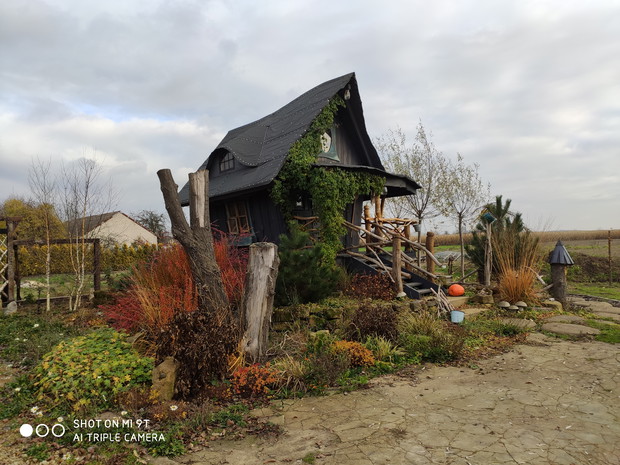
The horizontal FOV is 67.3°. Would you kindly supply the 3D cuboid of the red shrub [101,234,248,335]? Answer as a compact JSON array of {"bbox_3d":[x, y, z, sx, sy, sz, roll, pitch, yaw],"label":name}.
[{"bbox_3d":[-2.299,0.899,7.900,2.500,1.650,1.800,-1,-1,0],"label":"red shrub"}]

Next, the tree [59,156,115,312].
[{"bbox_3d":[-4.895,0.044,10.200,1.120,3.380,1.050,-1,-1,0],"label":"tree"}]

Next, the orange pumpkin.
[{"bbox_3d":[3.429,1.358,10.900,0.370,0.270,0.370,-1,-1,0],"label":"orange pumpkin"}]

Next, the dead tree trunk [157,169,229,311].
[{"bbox_3d":[-1.612,0.349,6.500,1.050,2.400,0.600,-1,-1,0],"label":"dead tree trunk"}]

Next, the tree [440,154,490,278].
[{"bbox_3d":[5.308,-0.515,16.000,1.750,4.300,1.750,-1,-1,0],"label":"tree"}]

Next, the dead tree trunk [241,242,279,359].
[{"bbox_3d":[-0.634,0.879,5.850,0.430,1.480,0.400,-1,-1,0],"label":"dead tree trunk"}]

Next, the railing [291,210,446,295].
[{"bbox_3d":[1.320,0.420,9.950,3.050,1.650,1.600,-1,-1,-33],"label":"railing"}]

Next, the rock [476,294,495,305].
[{"bbox_3d":[3.693,1.410,9.800,0.370,0.210,0.290,-1,-1,0],"label":"rock"}]

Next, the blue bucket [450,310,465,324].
[{"bbox_3d":[2.724,1.570,8.600,0.250,0.250,0.250,-1,-1,0],"label":"blue bucket"}]

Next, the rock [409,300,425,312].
[{"bbox_3d":[2.127,1.478,9.300,0.310,0.230,0.260,-1,-1,0],"label":"rock"}]

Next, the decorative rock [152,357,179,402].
[{"bbox_3d":[-1.427,1.452,4.600,0.250,0.450,0.220,-1,-1,6],"label":"decorative rock"}]

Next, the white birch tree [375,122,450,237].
[{"bbox_3d":[3.566,-1.148,16.200,2.500,5.000,2.300,-1,-1,0],"label":"white birch tree"}]

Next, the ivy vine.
[{"bbox_3d":[0.455,-1.247,12.100,3.100,4.600,1.200,-1,-1,-34],"label":"ivy vine"}]

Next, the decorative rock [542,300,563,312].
[{"bbox_3d":[4.947,1.510,9.500,0.410,0.230,0.350,-1,-1,0],"label":"decorative rock"}]

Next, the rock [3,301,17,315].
[{"bbox_3d":[-6.324,1.578,9.800,0.300,0.290,0.260,-1,-1,0],"label":"rock"}]

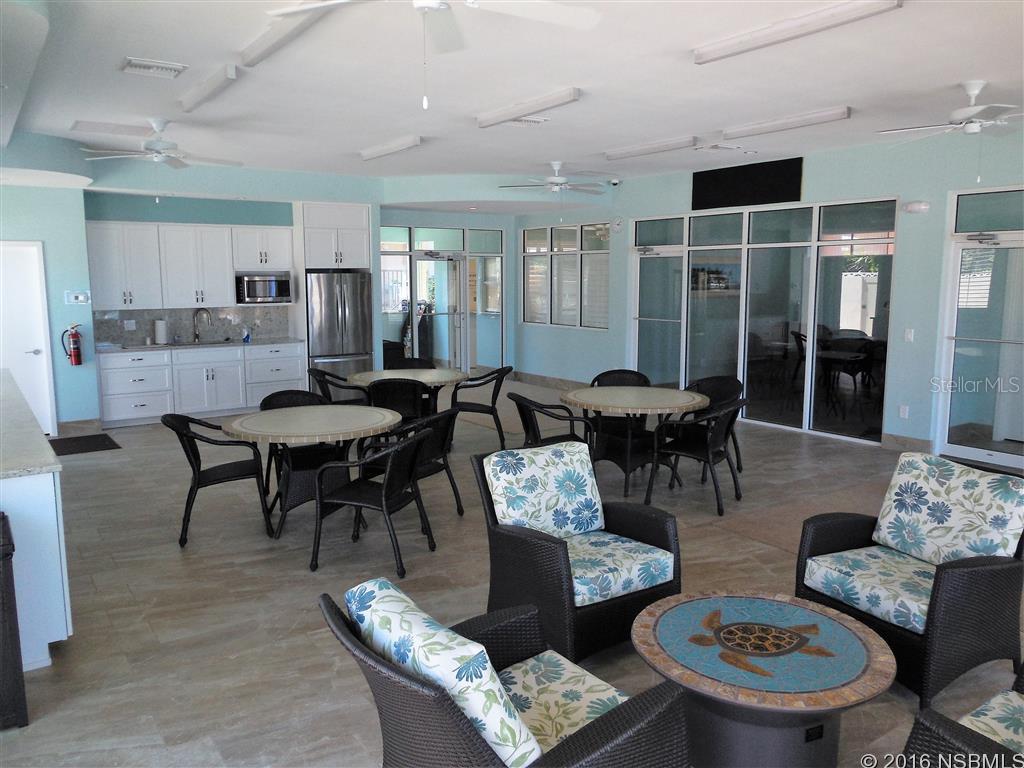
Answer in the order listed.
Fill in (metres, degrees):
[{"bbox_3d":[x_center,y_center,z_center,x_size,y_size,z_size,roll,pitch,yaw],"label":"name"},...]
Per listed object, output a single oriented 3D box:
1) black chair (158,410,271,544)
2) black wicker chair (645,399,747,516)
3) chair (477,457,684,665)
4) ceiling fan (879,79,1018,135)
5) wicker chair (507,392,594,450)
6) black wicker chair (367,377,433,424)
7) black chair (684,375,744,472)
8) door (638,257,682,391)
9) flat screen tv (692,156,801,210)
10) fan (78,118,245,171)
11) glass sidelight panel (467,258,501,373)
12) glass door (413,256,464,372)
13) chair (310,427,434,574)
[{"bbox_3d":[-2.024,0.594,5.095,0.660,0.840,0.600,-3,9,-21],"label":"black chair"},{"bbox_3d":[1.461,0.496,5.715,0.660,0.840,0.600,5,10,32],"label":"black wicker chair"},{"bbox_3d":[0.319,0.767,3.757,0.680,0.830,0.850,-5,9,-33],"label":"chair"},{"bbox_3d":[3.207,-1.928,5.174,1.300,0.360,1.300,0,8,0],"label":"ceiling fan"},{"bbox_3d":[0.299,0.469,5.928,0.660,0.840,0.600,-2,8,-12],"label":"wicker chair"},{"bbox_3d":[-1.000,0.329,6.920,0.570,0.830,0.630,0,8,-3],"label":"black wicker chair"},{"bbox_3d":[1.728,0.364,6.640,0.660,0.840,0.600,-7,10,-38],"label":"black chair"},{"bbox_3d":[1.984,-0.735,10.063,0.060,2.050,0.820,-6,10,-37],"label":"door"},{"bbox_3d":[2.744,-2.367,8.829,0.060,0.480,1.513,-6,10,-37],"label":"flat screen tv"},{"bbox_3d":[-2.985,-2.058,6.290,1.320,0.360,1.320,-6,10,-37],"label":"fan"},{"bbox_3d":[-0.441,-1.100,12.241,0.730,2.050,0.060,-6,11,-36],"label":"glass sidelight panel"},{"bbox_3d":[-1.187,-1.019,12.059,0.891,2.090,0.060,-4,9,-25],"label":"glass door"},{"bbox_3d":[-0.820,0.666,4.486,0.610,0.830,0.570,2,8,14],"label":"chair"}]

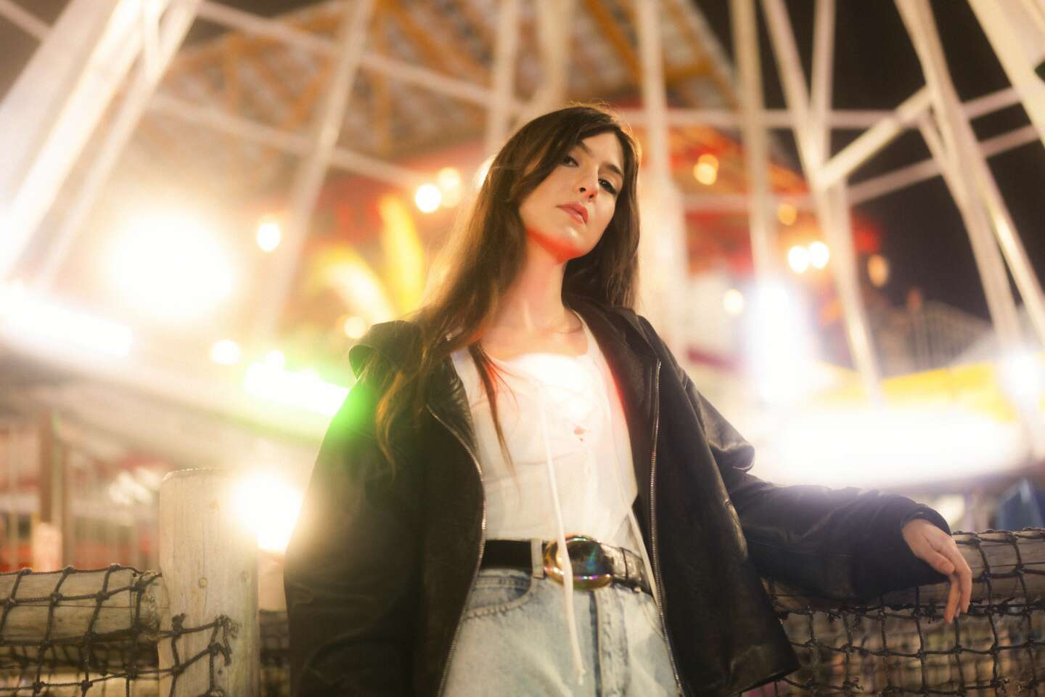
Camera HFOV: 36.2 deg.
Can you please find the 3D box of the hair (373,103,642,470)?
[{"bbox_3d":[-0.025,-0.083,2.090,0.345,0.480,0.260,2,-13,-23],"label":"hair"}]

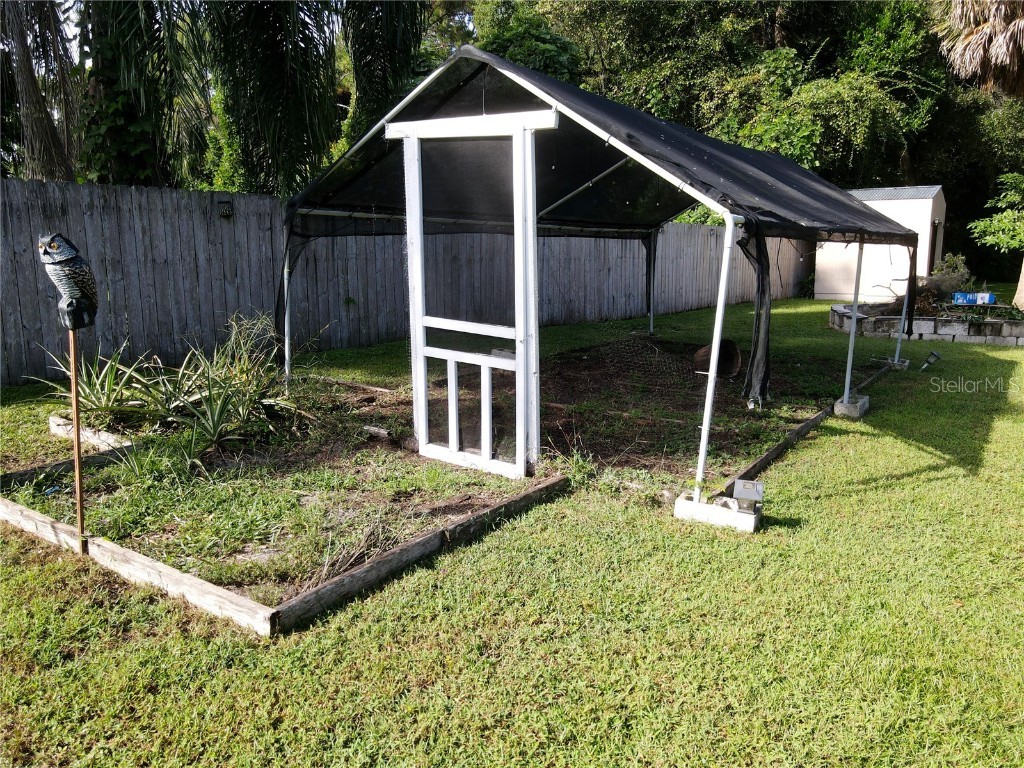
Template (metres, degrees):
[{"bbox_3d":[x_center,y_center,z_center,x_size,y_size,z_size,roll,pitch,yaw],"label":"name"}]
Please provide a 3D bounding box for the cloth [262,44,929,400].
[{"bbox_3d":[1.547,-1.421,6.958,3.502,2.142,6.386,9,14,35],"label":"cloth"}]

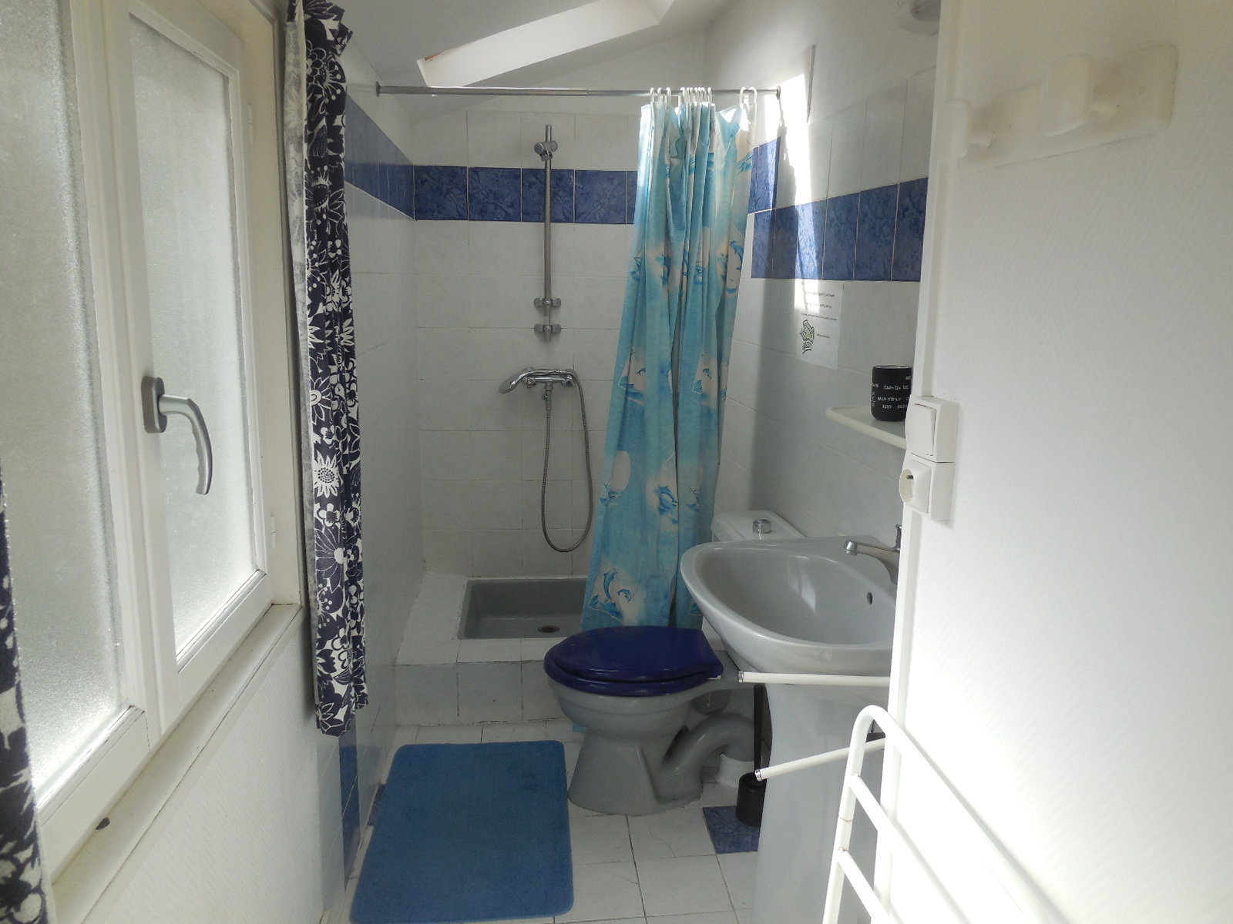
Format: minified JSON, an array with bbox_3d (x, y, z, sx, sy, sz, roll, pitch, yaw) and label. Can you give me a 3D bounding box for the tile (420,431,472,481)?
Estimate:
[{"bbox_3d":[-0.675,-0.028,3.543,0.200,0.200,0.012,0,11,-4],"label":"tile"}]

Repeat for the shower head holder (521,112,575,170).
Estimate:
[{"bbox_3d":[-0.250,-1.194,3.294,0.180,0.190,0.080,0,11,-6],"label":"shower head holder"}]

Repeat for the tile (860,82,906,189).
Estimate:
[{"bbox_3d":[0.567,-0.691,1.899,0.010,0.198,0.198,-1,12,-8],"label":"tile"}]

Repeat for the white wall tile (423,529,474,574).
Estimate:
[{"bbox_3d":[-0.677,0.365,3.586,0.198,0.194,0.010,-1,12,-8],"label":"white wall tile"}]

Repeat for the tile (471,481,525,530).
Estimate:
[{"bbox_3d":[-0.475,0.174,3.574,0.203,0.203,0.010,-1,12,-8],"label":"tile"}]

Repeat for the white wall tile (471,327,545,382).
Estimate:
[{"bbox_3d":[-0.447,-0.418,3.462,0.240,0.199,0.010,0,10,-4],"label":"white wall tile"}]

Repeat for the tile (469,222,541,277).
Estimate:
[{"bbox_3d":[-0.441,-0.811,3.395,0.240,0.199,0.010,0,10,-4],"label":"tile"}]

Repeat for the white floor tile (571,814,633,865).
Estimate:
[{"bbox_3d":[-0.064,0.961,2.269,0.200,0.012,0.200,0,11,-6],"label":"white floor tile"}]

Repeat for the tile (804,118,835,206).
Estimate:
[{"bbox_3d":[0.523,-0.778,2.311,0.012,0.200,0.200,-1,12,-9],"label":"tile"}]

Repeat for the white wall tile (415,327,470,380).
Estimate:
[{"bbox_3d":[-0.668,-0.420,3.464,0.200,0.200,0.012,0,11,-4],"label":"white wall tile"}]

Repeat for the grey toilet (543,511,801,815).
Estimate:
[{"bbox_3d":[0.136,0.536,2.347,0.645,0.745,0.380,-1,10,-6],"label":"grey toilet"}]

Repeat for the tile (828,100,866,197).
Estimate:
[{"bbox_3d":[0.552,-0.738,2.118,0.012,0.200,0.200,-1,12,-9],"label":"tile"}]

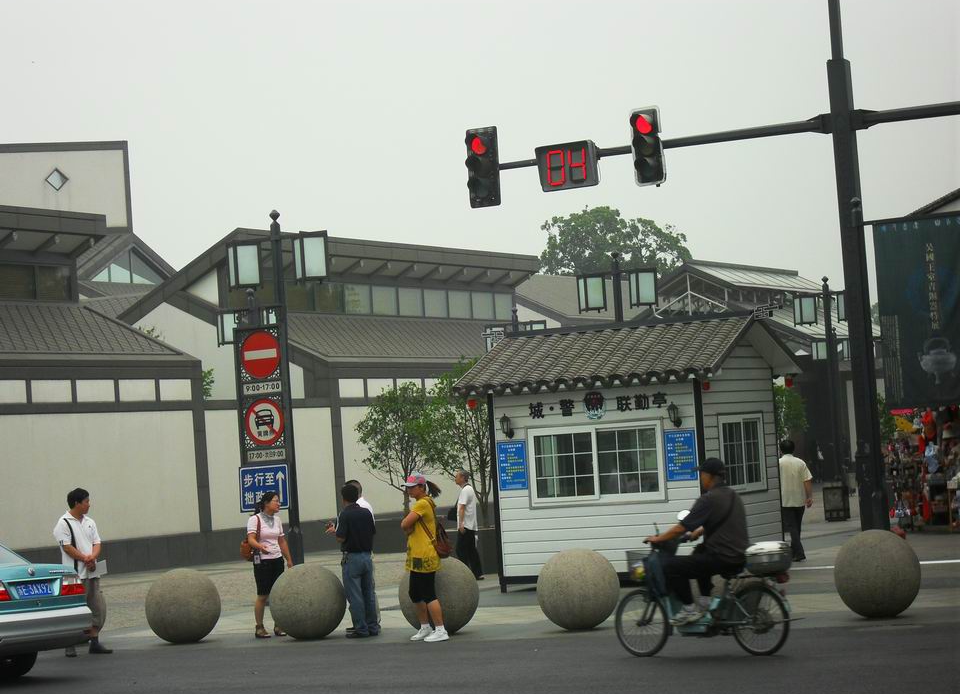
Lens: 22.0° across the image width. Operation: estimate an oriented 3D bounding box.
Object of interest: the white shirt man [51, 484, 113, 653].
[{"bbox_3d":[-4.171,2.356,25.900,0.520,1.740,0.400,-1,-4,-42],"label":"white shirt man"}]

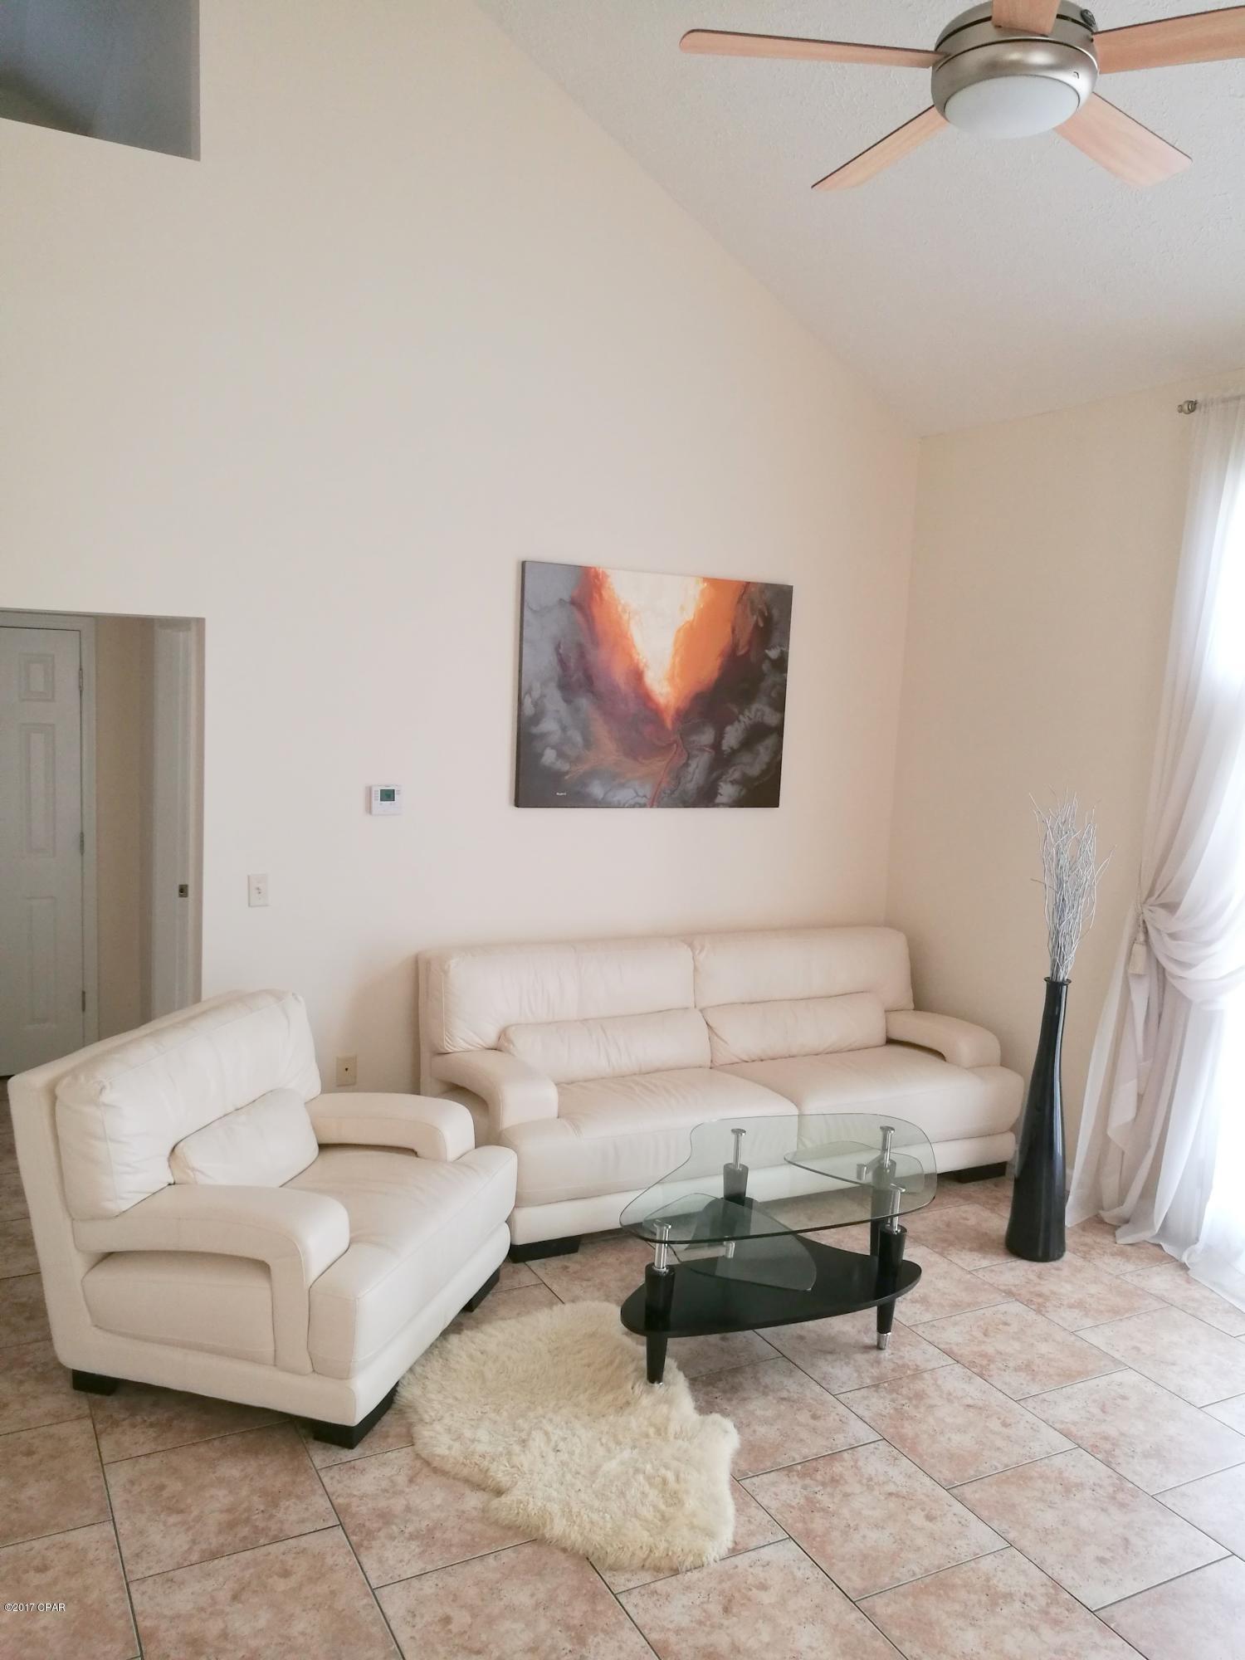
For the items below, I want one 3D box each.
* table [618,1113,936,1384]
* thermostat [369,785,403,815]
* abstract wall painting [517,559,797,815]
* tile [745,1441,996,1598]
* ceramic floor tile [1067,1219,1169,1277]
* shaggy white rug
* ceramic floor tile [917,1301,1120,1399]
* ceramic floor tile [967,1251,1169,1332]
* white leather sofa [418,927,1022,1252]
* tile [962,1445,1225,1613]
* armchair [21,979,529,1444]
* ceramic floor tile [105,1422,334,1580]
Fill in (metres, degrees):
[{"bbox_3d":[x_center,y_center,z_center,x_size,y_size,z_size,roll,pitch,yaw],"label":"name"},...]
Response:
[{"bbox_3d":[0.475,1.266,3.950,1.300,0.490,0.830,-4,9,-43],"label":"table"},{"bbox_3d":[-0.884,-0.110,4.840,0.122,0.112,0.035,-1,8,-27],"label":"thermostat"},{"bbox_3d":[0.152,-0.574,5.399,1.250,0.965,0.035,-1,7,-27],"label":"abstract wall painting"},{"bbox_3d":[0.588,1.619,3.061,0.451,0.010,0.451,-1,7,-28],"label":"tile"},{"bbox_3d":[1.778,1.490,4.708,0.452,0.010,0.452,-1,8,-28],"label":"ceramic floor tile"},{"bbox_3d":[-0.137,1.533,3.324,0.780,0.055,1.160,0,7,-25],"label":"shaggy white rug"},{"bbox_3d":[1.185,1.558,3.891,0.452,0.010,0.452,-1,8,-28],"label":"ceramic floor tile"},{"bbox_3d":[1.473,1.524,4.288,0.451,0.010,0.451,-1,7,-28],"label":"ceramic floor tile"},{"bbox_3d":[0.413,0.943,5.189,2.235,0.845,1.005,-1,7,-27],"label":"white leather sofa"},{"bbox_3d":[1.103,1.649,3.082,0.452,0.010,0.452,-1,8,-28],"label":"tile"},{"bbox_3d":[-0.971,1.035,3.796,1.025,0.840,1.070,5,7,16],"label":"armchair"},{"bbox_3d":[-0.938,1.551,3.018,0.451,0.010,0.451,-1,7,-28],"label":"ceramic floor tile"}]

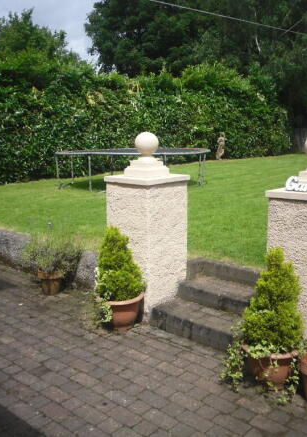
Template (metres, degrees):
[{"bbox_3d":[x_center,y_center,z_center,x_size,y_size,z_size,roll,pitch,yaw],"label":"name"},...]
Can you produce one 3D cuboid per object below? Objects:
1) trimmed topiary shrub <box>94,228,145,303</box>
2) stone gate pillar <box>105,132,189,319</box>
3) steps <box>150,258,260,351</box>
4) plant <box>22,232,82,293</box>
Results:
[{"bbox_3d":[-0.274,0.367,3.913,0.402,0.630,0.386,-2,11,-4],"label":"trimmed topiary shrub"},{"bbox_3d":[-0.053,0.028,4.346,0.543,1.628,0.543,9,15,42],"label":"stone gate pillar"},{"bbox_3d":[0.598,0.708,3.956,1.102,0.413,0.739,9,15,42],"label":"steps"},{"bbox_3d":[-1.052,0.464,4.843,0.597,0.624,0.543,-3,11,-13],"label":"plant"}]

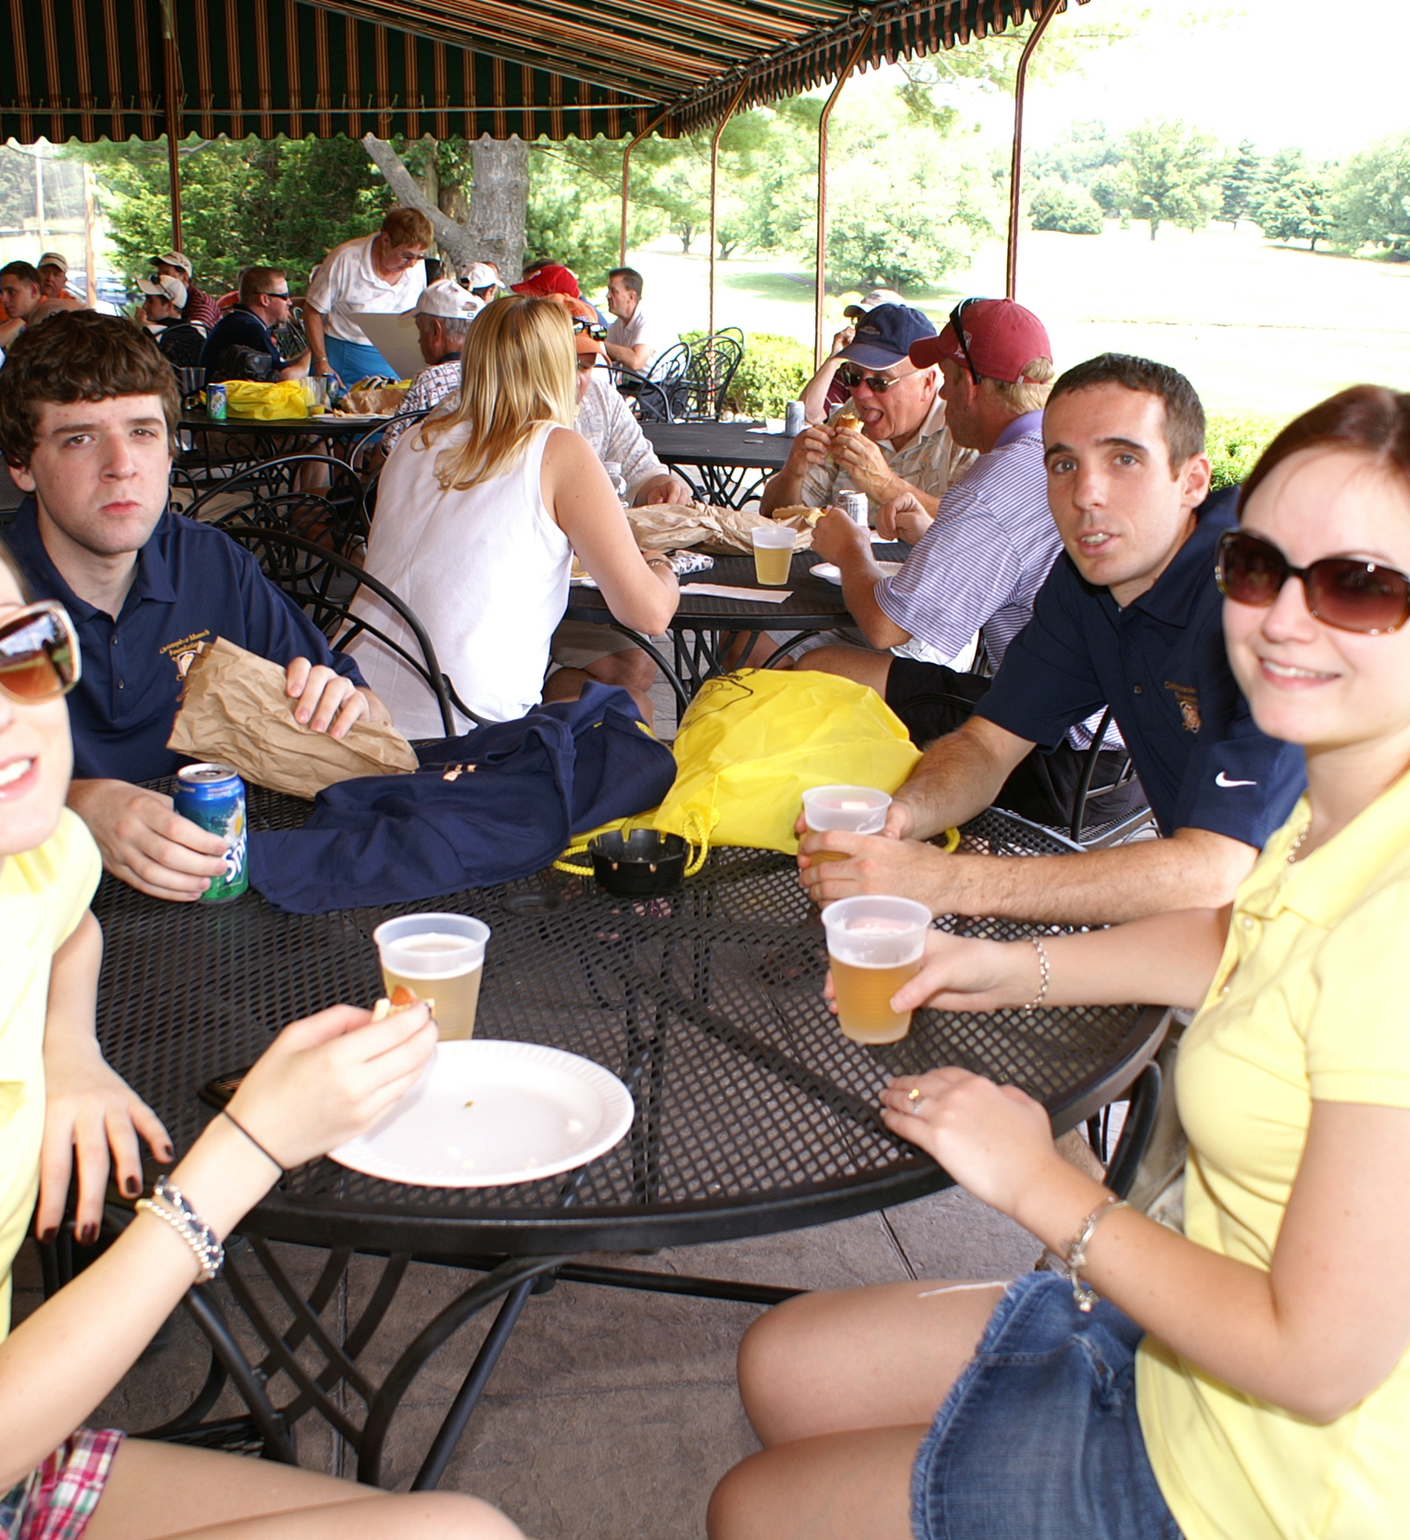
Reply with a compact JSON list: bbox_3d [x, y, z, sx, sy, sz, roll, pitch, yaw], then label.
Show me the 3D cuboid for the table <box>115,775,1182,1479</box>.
[{"bbox_3d":[-0.163,0.479,1.802,1.190,0.730,1.190,2,16,0],"label":"table"}]

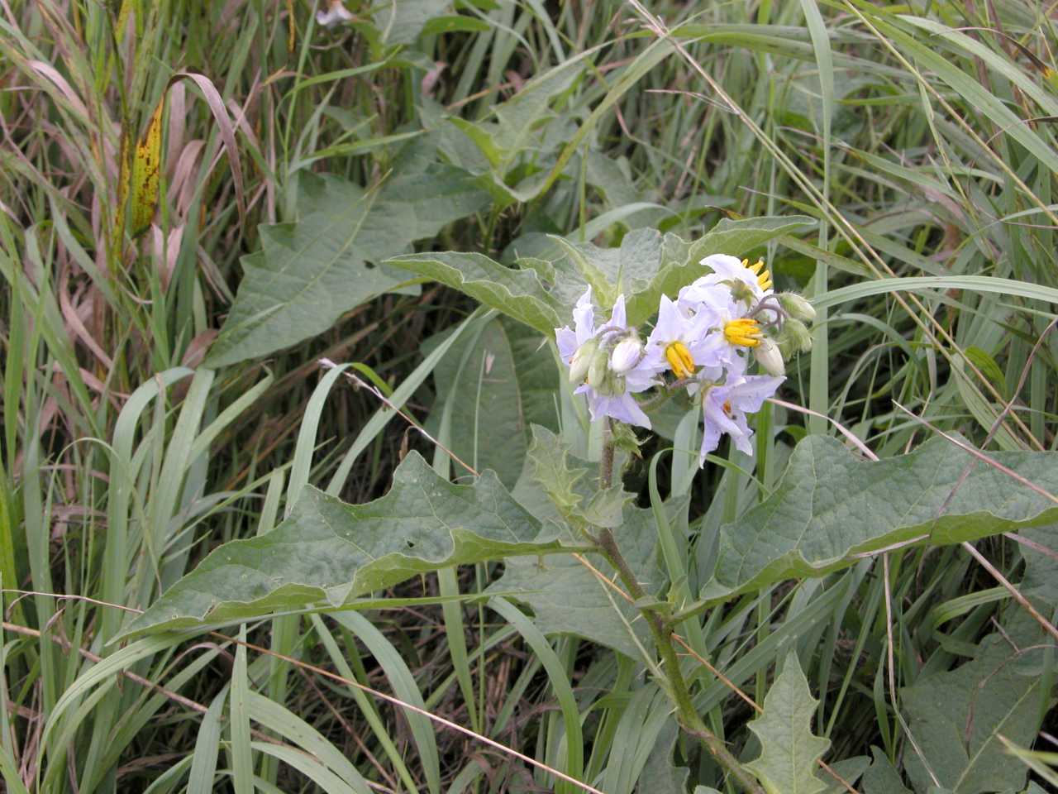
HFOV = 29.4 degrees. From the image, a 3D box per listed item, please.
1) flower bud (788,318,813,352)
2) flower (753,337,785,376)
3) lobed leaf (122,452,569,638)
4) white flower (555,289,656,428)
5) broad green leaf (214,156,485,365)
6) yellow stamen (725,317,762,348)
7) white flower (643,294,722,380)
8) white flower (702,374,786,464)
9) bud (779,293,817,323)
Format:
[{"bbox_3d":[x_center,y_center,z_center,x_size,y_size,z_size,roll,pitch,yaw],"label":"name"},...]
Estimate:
[{"bbox_3d":[0.058,-0.013,0.434,0.004,0.004,0.008,-39,78,0],"label":"flower bud"},{"bbox_3d":[0.051,-0.009,0.430,0.005,0.005,0.011,-35,73,0],"label":"flower"},{"bbox_3d":[-0.040,0.031,0.437,0.096,0.016,0.034,-11,37,-2],"label":"lobed leaf"},{"bbox_3d":[0.016,-0.008,0.432,0.025,0.028,0.011,18,20,26],"label":"white flower"},{"bbox_3d":[-0.051,-0.039,0.570,0.092,0.012,0.046,-32,55,-17],"label":"broad green leaf"},{"bbox_3d":[0.045,-0.013,0.424,0.009,0.006,0.006,7,30,40],"label":"yellow stamen"},{"bbox_3d":[0.032,-0.013,0.430,0.020,0.021,0.010,-8,32,-12],"label":"white flower"},{"bbox_3d":[0.045,0.004,0.432,0.019,0.021,0.012,-23,45,-31],"label":"white flower"},{"bbox_3d":[0.058,-0.019,0.434,0.010,0.005,0.005,30,0,6],"label":"bud"}]

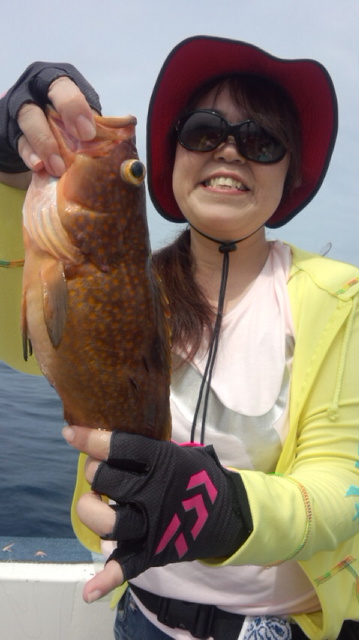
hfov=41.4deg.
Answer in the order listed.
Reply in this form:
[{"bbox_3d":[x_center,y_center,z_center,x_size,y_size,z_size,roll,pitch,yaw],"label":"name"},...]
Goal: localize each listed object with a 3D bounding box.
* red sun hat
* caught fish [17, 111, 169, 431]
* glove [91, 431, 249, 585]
[{"bbox_3d":[0.095,-0.288,0.700,0.280,0.170,0.305,4,-31,9],"label":"red sun hat"},{"bbox_3d":[-0.059,0.006,0.388,0.122,0.345,0.070,-4,0,-21],"label":"caught fish"},{"bbox_3d":[-0.003,0.143,0.373,0.120,0.108,0.075,-16,-7,1],"label":"glove"}]

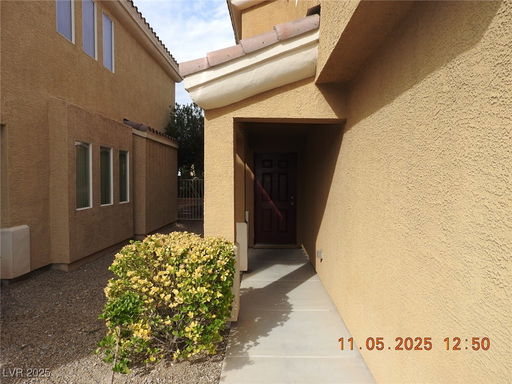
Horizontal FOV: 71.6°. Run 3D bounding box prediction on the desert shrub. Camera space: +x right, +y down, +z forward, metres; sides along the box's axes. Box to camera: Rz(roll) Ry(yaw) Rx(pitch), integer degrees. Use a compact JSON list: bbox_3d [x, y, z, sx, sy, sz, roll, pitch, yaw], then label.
[{"bbox_3d":[-0.750,0.940,3.330,1.080,1.040,1.000,0,1,1],"label":"desert shrub"}]

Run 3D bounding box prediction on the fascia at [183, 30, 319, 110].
[{"bbox_3d":[0.000,-1.215,3.670,1.450,0.390,0.220,-18,1,1],"label":"fascia"}]

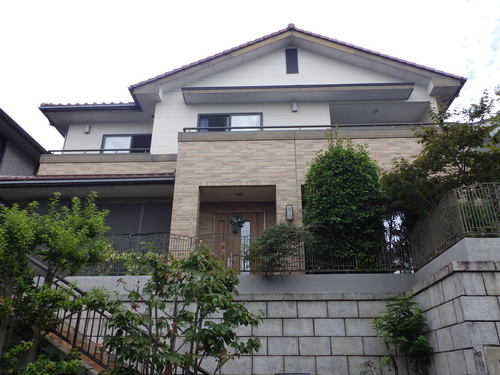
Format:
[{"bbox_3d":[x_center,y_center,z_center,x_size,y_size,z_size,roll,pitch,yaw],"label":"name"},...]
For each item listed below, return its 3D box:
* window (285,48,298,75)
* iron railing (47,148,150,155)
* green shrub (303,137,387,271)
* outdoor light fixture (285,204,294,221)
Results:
[{"bbox_3d":[1.255,-3.737,12.008,0.360,0.987,0.100,-1,-25,2],"label":"window"},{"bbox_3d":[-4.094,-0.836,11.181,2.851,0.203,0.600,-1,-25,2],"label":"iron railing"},{"bbox_3d":[1.750,0.305,7.583,1.532,2.913,1.400,-1,-25,2],"label":"green shrub"},{"bbox_3d":[0.870,0.550,8.820,0.158,0.375,0.120,-1,-25,2],"label":"outdoor light fixture"}]

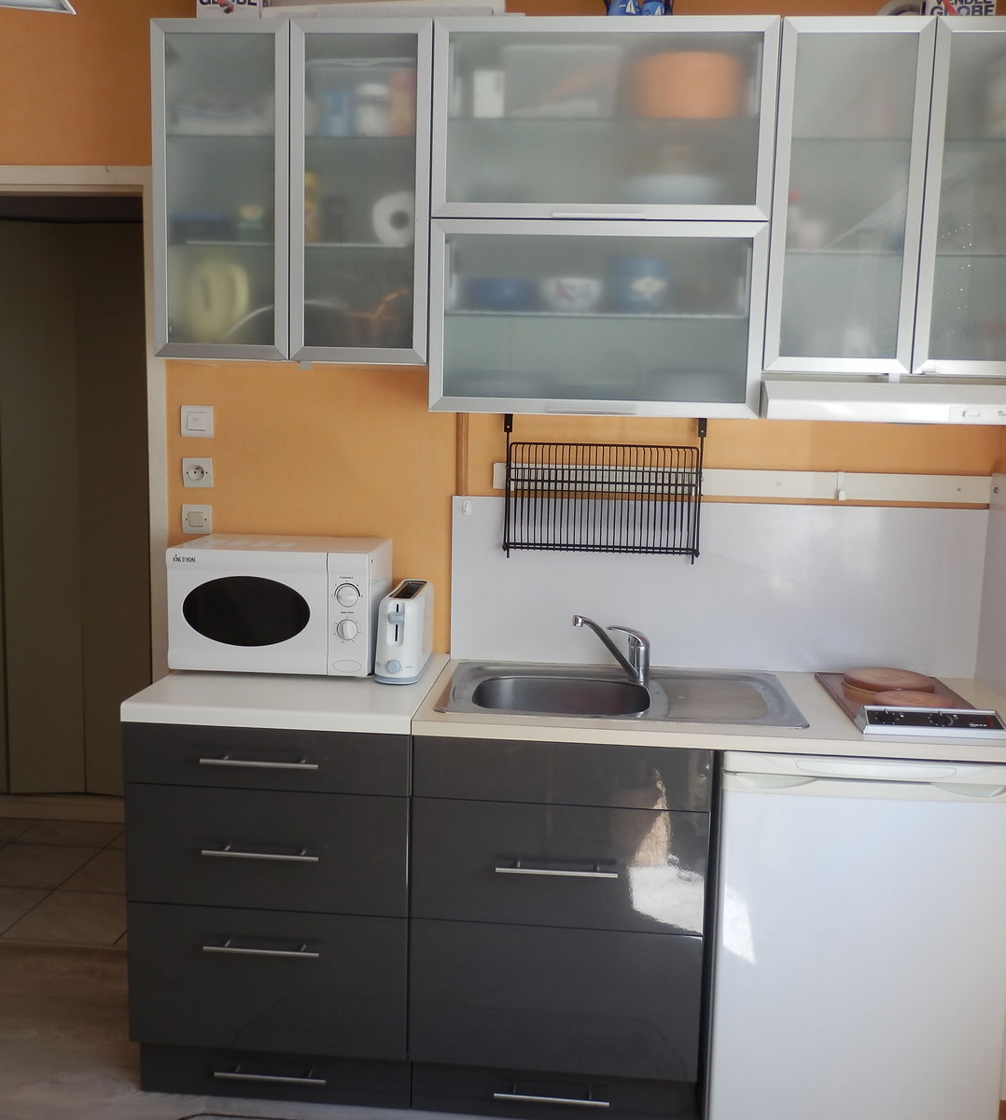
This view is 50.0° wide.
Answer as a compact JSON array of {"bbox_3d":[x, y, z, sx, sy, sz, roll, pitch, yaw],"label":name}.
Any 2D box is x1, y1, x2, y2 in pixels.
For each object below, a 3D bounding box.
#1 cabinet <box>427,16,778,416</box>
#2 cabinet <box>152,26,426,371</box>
[{"bbox_3d":[0.214,-0.727,2.425,0.701,0.799,0.385,2,7,4],"label":"cabinet"},{"bbox_3d":[-0.432,-0.799,2.470,0.598,0.699,0.385,2,7,4],"label":"cabinet"}]

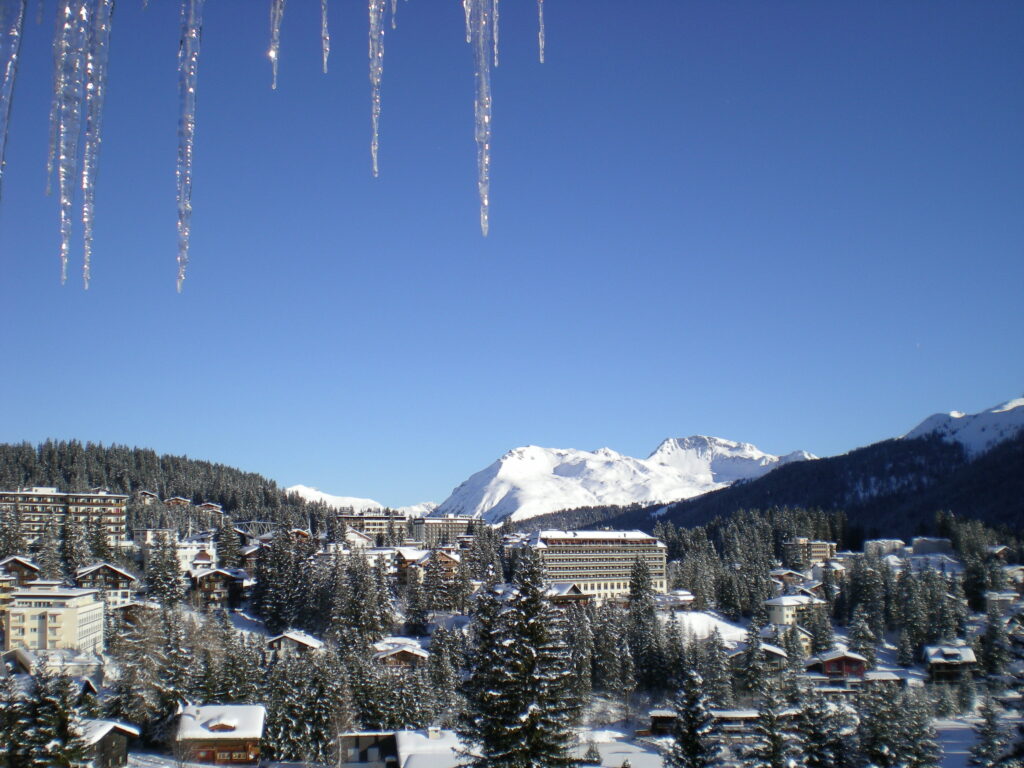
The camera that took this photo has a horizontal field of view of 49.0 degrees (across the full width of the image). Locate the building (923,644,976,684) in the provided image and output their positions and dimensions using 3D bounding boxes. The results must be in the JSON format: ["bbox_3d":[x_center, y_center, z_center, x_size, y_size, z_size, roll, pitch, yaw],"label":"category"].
[{"bbox_3d":[114.140,73.000,293.000,11.500,9.500,9.500,-2,-8,7],"label":"building"}]

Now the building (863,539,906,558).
[{"bbox_3d":[221.870,98.600,670.000,22.000,13.000,12.500,-1,-8,3],"label":"building"}]

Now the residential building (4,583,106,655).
[{"bbox_3d":[-110.140,56.180,272.000,16.650,15.090,30.650,1,-9,-12],"label":"residential building"}]

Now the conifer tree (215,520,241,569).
[{"bbox_3d":[-86.050,49.730,340.000,7.600,16.800,7.600,-1,-8,0],"label":"conifer tree"}]

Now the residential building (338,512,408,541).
[{"bbox_3d":[-69.090,72.020,560.000,34.000,15.500,15.000,1,-8,-12],"label":"residential building"}]

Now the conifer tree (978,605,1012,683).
[{"bbox_3d":[124.910,67.130,291.000,7.880,19.730,7.880,-1,-9,0],"label":"conifer tree"}]

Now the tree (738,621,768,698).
[{"bbox_3d":[58.010,66.130,270.000,7.000,18.400,7.000,-1,-8,0],"label":"tree"}]

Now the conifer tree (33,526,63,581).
[{"bbox_3d":[-138.540,50.330,336.000,7.950,16.560,7.950,-1,-9,0],"label":"conifer tree"}]

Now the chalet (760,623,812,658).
[{"bbox_3d":[86.860,80.870,356.000,11.250,10.460,10.710,4,-10,-27],"label":"chalet"}]

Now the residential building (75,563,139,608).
[{"bbox_3d":[-115.490,57.090,320.000,15.680,12.400,13.630,3,-9,-24],"label":"residential building"}]

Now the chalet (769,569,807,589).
[{"bbox_3d":[115.100,82.070,470.000,12.000,9.500,12.000,1,-8,-14],"label":"chalet"}]

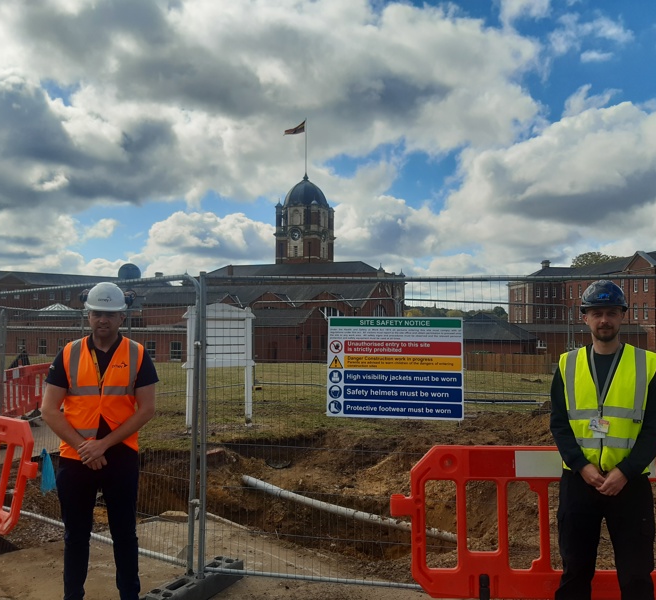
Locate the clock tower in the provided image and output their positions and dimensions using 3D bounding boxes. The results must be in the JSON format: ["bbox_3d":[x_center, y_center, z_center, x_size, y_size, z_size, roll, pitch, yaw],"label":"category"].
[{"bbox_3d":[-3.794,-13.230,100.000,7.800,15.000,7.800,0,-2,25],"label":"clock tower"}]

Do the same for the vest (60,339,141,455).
[{"bbox_3d":[-1.149,0.488,3.070,0.415,0.620,0.280,1,-2,-15],"label":"vest"}]

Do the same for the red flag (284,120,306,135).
[{"bbox_3d":[-5.409,-28.707,100.000,3.500,2.200,0.600,0,-2,0],"label":"red flag"}]

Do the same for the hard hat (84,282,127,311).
[{"bbox_3d":[-1.134,-0.015,3.070,0.215,0.150,0.280,1,-2,-14],"label":"hard hat"}]

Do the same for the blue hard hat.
[{"bbox_3d":[1.288,-0.014,2.800,0.220,0.155,0.285,0,-2,25],"label":"blue hard hat"}]

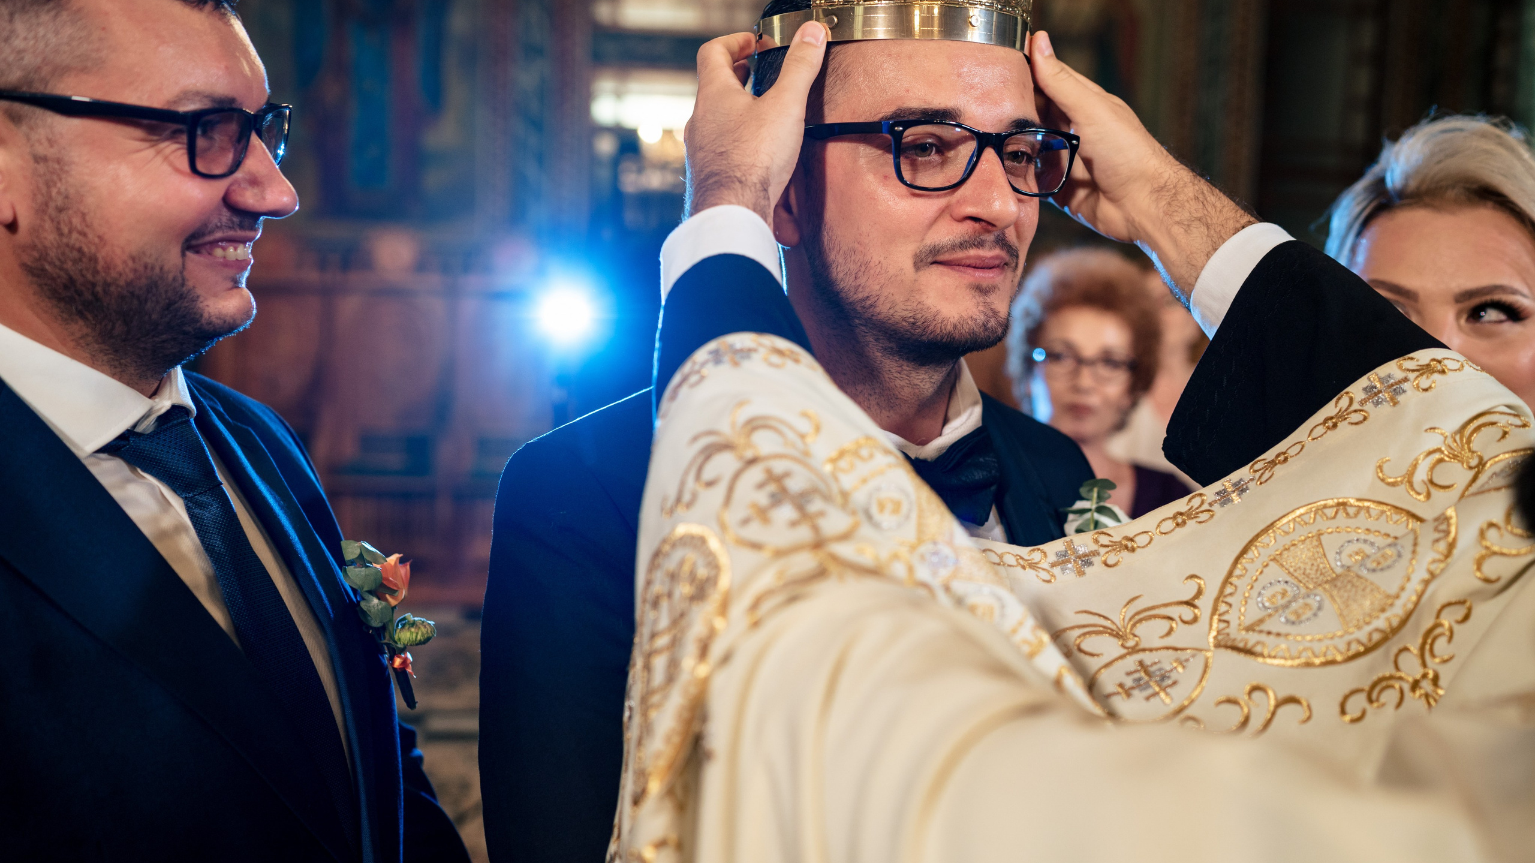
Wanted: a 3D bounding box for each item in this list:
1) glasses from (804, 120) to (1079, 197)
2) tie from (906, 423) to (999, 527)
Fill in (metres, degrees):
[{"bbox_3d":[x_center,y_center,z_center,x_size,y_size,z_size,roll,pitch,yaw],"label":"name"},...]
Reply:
[{"bbox_3d":[0.102,-0.170,0.944,0.141,0.046,0.145,-2,9,-27],"label":"glasses"},{"bbox_3d":[0.099,0.029,0.937,0.116,0.062,0.036,-2,7,-33],"label":"tie"}]

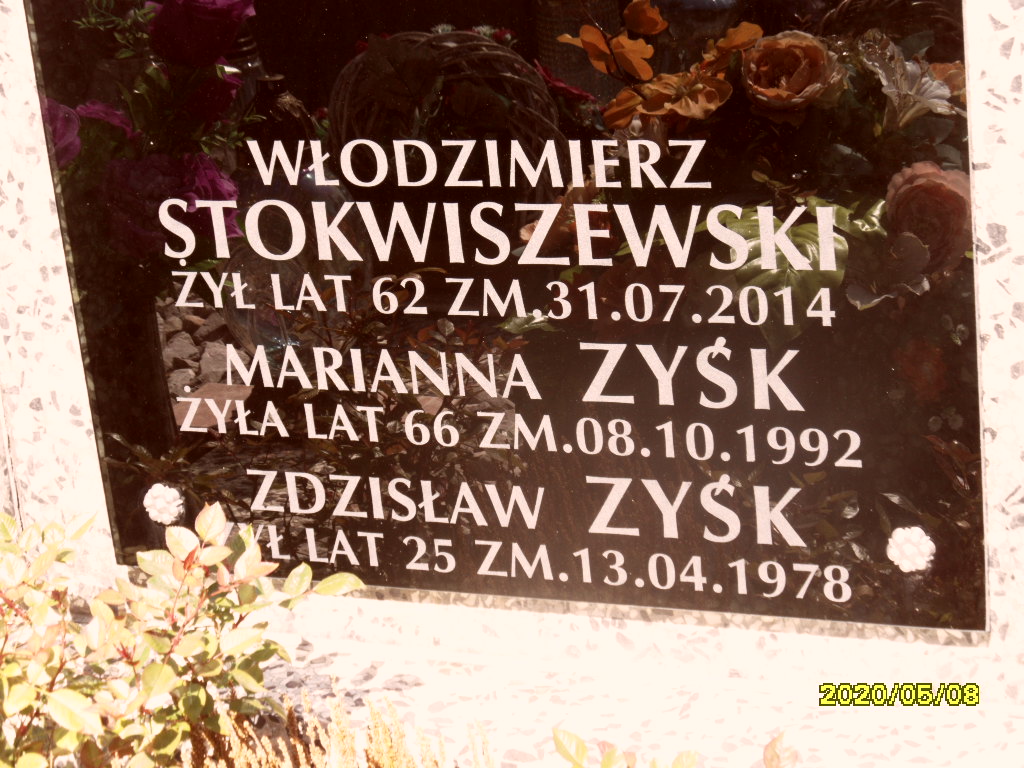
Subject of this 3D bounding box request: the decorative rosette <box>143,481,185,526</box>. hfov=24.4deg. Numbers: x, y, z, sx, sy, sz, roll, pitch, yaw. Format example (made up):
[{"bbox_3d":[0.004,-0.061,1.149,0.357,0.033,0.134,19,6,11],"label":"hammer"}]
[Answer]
[{"bbox_3d":[-0.215,0.074,1.465,0.027,0.027,0.011,2,20,23],"label":"decorative rosette"}]

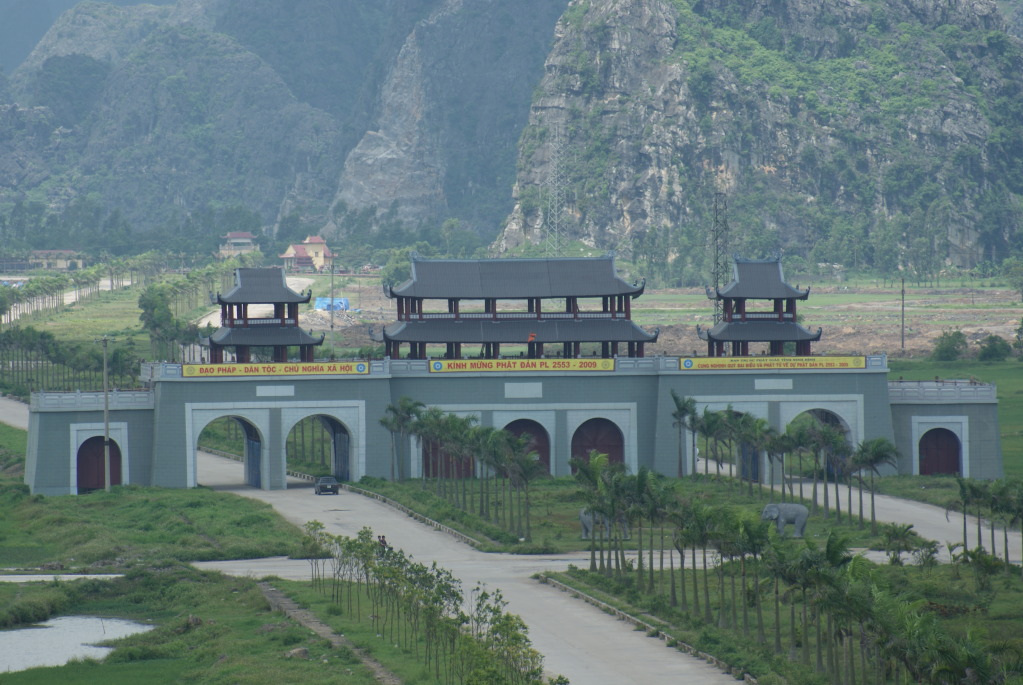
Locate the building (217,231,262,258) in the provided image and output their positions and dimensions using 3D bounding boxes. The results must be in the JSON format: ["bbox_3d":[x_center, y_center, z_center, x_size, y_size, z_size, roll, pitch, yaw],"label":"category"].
[{"bbox_3d":[-74.353,-25.695,2450.000,11.480,8.750,8.000,-1,1,-2],"label":"building"}]

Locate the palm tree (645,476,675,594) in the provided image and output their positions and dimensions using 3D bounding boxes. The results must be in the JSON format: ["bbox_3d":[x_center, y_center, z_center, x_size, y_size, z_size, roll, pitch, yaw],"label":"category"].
[{"bbox_3d":[9.074,11.822,551.756,2.200,7.270,2.200,-1,1,0],"label":"palm tree"}]

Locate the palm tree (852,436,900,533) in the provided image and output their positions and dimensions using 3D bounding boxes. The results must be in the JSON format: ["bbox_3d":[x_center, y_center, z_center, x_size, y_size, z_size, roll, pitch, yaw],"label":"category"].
[{"bbox_3d":[26.051,10.150,640.524,3.600,7.000,3.600,-1,1,0],"label":"palm tree"}]

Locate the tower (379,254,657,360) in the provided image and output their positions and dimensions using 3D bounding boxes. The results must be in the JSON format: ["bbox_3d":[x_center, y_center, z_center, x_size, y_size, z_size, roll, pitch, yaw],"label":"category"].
[{"bbox_3d":[0.327,-2.795,764.275,23.717,9.554,6.500,-1,1,-10],"label":"tower"}]

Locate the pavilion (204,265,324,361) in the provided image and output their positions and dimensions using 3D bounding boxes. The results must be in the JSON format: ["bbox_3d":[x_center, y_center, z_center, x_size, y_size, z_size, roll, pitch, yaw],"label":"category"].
[{"bbox_3d":[-20.758,-2.103,754.000,9.700,8.580,7.200,-1,1,-6],"label":"pavilion"}]

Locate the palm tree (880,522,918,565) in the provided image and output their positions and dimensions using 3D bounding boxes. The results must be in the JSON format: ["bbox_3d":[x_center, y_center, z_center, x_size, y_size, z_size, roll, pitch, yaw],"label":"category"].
[{"bbox_3d":[26.127,13.586,604.299,2.600,2.899,2.600,0,1,0],"label":"palm tree"}]

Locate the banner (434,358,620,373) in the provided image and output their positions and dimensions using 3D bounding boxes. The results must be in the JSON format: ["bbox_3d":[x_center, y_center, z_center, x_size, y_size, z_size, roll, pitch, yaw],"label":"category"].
[{"bbox_3d":[0.911,1.971,760.095,15.994,1.145,0.100,-1,1,-10],"label":"banner"}]

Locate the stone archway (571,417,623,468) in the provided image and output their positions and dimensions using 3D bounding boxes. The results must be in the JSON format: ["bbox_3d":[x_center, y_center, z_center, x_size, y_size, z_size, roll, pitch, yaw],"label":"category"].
[{"bbox_3d":[7.202,8.887,755.000,4.460,4.970,2.200,-1,1,-6],"label":"stone archway"}]

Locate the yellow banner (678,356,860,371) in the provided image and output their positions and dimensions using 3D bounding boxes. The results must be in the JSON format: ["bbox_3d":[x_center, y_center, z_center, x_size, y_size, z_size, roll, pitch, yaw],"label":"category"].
[{"bbox_3d":[21.700,1.753,748.026,15.780,0.980,0.100,-1,1,-8],"label":"yellow banner"}]

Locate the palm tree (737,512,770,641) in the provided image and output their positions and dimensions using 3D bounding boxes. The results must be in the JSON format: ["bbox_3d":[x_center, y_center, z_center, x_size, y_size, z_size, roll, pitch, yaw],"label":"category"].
[{"bbox_3d":[13.393,12.979,495.000,1.930,7.180,2.100,-1,1,0],"label":"palm tree"}]

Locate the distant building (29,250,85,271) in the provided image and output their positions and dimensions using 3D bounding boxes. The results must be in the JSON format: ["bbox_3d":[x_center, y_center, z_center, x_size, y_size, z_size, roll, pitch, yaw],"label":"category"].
[{"bbox_3d":[-119.300,-21.369,2354.000,14.421,5.506,8.000,-1,1,-6],"label":"distant building"}]

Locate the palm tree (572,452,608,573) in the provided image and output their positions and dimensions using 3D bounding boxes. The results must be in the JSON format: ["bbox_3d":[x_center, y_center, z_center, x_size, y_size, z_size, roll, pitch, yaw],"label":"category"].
[{"bbox_3d":[5.103,10.941,583.591,2.460,7.940,2.460,-1,1,0],"label":"palm tree"}]

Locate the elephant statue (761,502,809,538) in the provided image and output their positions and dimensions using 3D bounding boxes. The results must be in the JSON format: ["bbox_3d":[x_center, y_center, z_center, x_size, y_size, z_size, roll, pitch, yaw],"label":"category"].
[{"bbox_3d":[19.362,12.580,636.074,3.370,2.450,1.400,-1,1,-8],"label":"elephant statue"}]

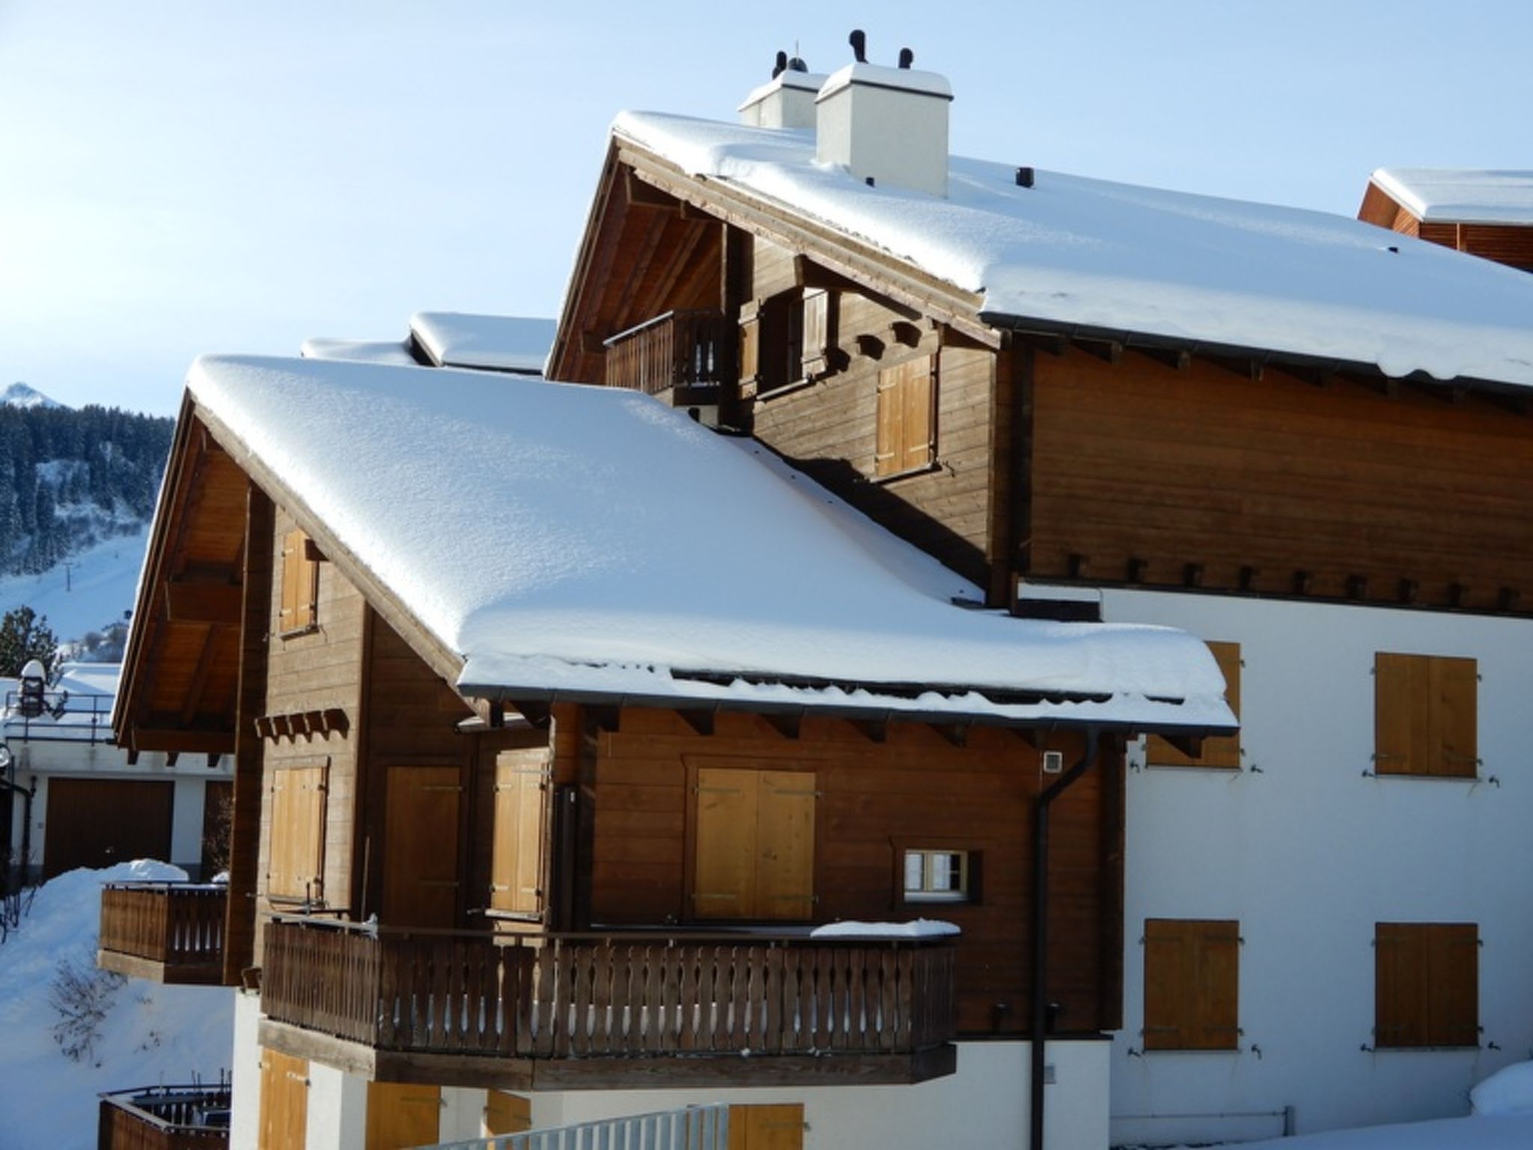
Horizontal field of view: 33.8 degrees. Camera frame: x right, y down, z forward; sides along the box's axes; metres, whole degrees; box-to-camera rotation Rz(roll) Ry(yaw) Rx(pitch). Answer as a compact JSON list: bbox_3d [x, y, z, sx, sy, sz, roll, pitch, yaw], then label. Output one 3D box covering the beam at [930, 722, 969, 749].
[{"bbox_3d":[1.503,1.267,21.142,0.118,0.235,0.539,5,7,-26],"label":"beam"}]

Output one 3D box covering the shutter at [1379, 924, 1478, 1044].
[{"bbox_3d":[6.782,4.205,25.924,1.303,1.240,0.100,4,-6,-24],"label":"shutter"}]

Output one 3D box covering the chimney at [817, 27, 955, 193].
[{"bbox_3d":[1.335,-5.212,28.879,1.300,1.980,0.940,4,-6,-24],"label":"chimney"}]

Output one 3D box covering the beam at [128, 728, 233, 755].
[{"bbox_3d":[-7.060,2.030,30.726,1.362,0.297,0.216,5,-7,-26],"label":"beam"}]

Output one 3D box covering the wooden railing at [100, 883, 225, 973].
[{"bbox_3d":[-7.287,4.305,31.215,1.078,0.916,3.234,5,-7,-26],"label":"wooden railing"}]

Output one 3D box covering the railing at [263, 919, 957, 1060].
[{"bbox_3d":[-1.267,3.488,21.866,5.270,0.970,4.570,4,-6,-24],"label":"railing"}]

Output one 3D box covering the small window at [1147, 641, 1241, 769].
[{"bbox_3d":[4.246,1.273,25.017,1.103,1.246,0.060,4,-6,-24],"label":"small window"}]

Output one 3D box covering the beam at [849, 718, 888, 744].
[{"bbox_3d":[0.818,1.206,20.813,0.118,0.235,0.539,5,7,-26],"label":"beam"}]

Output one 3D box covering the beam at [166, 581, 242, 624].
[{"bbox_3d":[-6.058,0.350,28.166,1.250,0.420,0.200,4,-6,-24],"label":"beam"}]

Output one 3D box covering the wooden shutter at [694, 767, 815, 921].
[{"bbox_3d":[-0.094,2.313,21.640,1.117,1.264,0.078,5,-7,-26],"label":"wooden shutter"}]

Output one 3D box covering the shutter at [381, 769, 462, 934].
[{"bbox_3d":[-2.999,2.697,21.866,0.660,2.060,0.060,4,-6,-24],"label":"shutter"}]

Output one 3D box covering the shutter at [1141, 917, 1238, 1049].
[{"bbox_3d":[4.131,4.005,24.653,1.141,1.278,0.098,5,-7,-26],"label":"shutter"}]

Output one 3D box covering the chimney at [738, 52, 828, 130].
[{"bbox_3d":[0.476,-5.690,31.113,1.220,1.450,1.280,4,-6,-24],"label":"chimney"}]

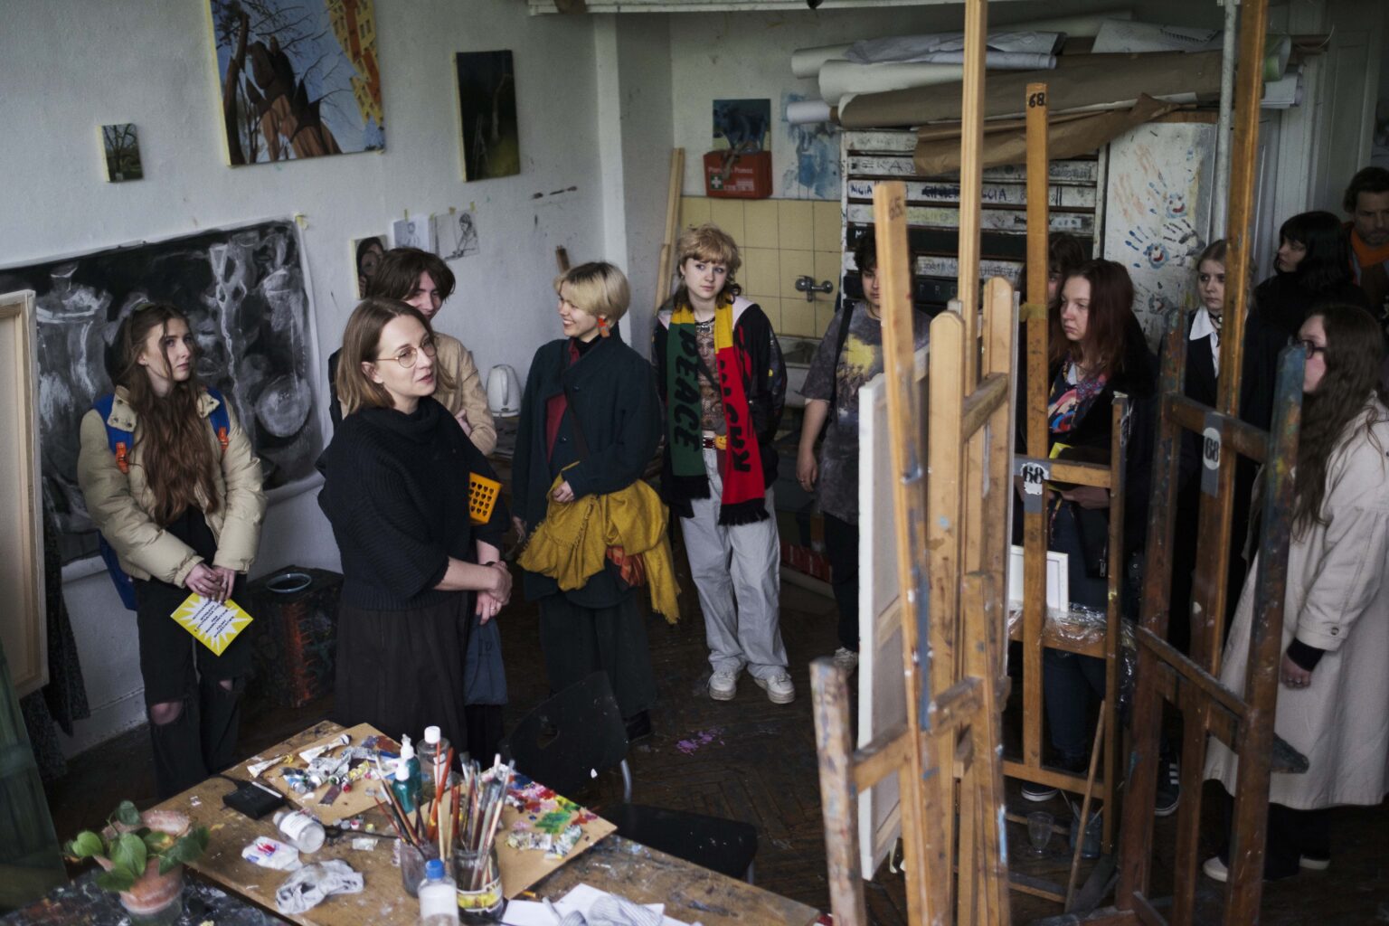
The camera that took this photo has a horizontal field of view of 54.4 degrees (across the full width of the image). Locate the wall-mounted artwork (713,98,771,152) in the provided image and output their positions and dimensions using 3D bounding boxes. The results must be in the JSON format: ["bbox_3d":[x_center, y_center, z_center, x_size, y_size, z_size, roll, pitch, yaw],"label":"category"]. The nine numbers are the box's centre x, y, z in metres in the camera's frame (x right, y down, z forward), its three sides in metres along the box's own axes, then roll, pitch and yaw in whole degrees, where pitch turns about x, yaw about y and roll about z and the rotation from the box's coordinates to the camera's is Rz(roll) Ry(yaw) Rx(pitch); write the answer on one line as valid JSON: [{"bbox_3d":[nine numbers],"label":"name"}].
[{"bbox_3d":[0.192,-1.369,5.491,0.278,0.215,0.020,10,21,33],"label":"wall-mounted artwork"}]

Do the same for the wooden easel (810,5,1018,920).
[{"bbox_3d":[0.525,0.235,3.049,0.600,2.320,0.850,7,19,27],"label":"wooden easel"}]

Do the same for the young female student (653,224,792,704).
[{"bbox_3d":[0.117,0.033,4.763,0.480,1.725,0.360,1,17,10],"label":"young female student"}]

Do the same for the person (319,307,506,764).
[{"bbox_3d":[-0.759,0.404,3.684,0.390,1.710,0.480,7,19,26],"label":"person"}]

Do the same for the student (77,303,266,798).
[{"bbox_3d":[-1.482,0.379,3.911,0.500,1.675,0.400,-13,20,-32],"label":"student"}]

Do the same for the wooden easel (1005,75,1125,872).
[{"bbox_3d":[0.909,0.095,3.697,0.540,2.180,0.480,10,21,33],"label":"wooden easel"}]

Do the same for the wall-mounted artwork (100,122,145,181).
[{"bbox_3d":[-1.937,-1.048,4.563,0.020,0.182,0.125,10,21,33],"label":"wall-mounted artwork"}]

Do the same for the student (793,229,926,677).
[{"bbox_3d":[0.628,-0.018,4.962,0.480,1.670,0.330,5,18,21],"label":"student"}]

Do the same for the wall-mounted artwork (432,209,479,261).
[{"bbox_3d":[-1.040,-1.001,5.929,0.008,0.200,0.260,10,21,33],"label":"wall-mounted artwork"}]

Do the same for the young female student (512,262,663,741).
[{"bbox_3d":[-0.355,0.158,4.537,0.470,1.650,0.360,9,20,32],"label":"young female student"}]

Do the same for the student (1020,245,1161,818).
[{"bbox_3d":[1.164,0.238,4.018,0.350,1.700,0.450,-15,21,-36],"label":"student"}]

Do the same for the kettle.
[{"bbox_3d":[-0.846,-0.314,6.000,0.160,0.235,0.210,-4,17,-8],"label":"kettle"}]

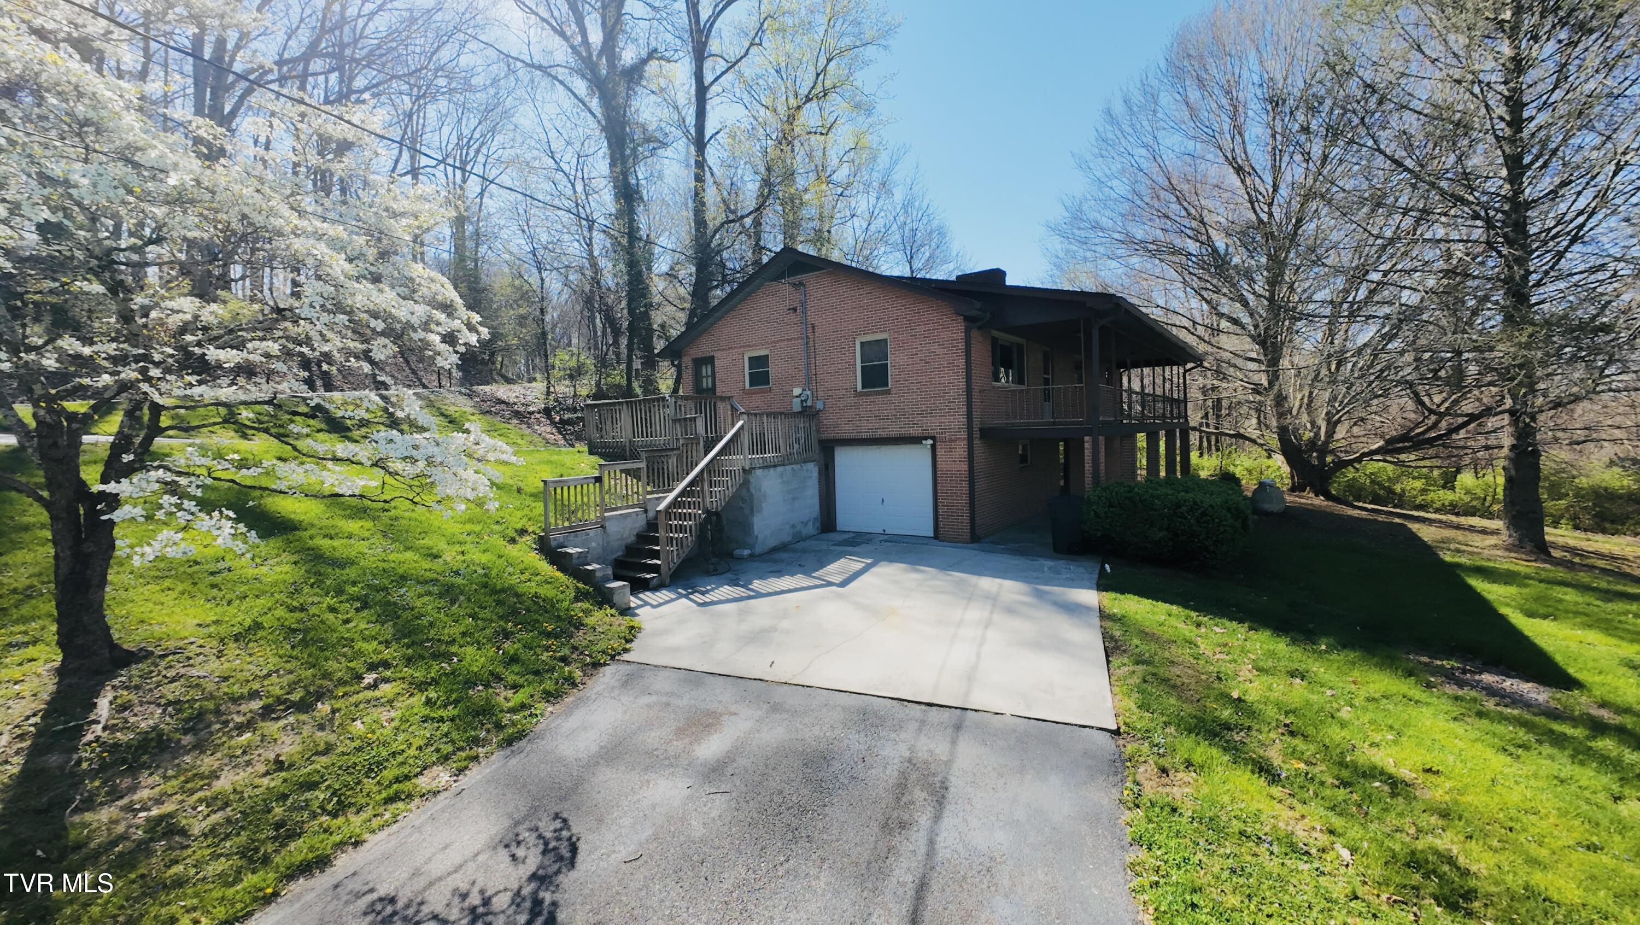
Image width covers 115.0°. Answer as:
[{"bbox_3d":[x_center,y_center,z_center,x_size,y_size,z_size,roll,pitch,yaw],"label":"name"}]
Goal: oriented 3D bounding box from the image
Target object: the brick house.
[{"bbox_3d":[4.758,-2.333,18.499,13.000,7.300,14.600,1,4,41],"label":"brick house"}]

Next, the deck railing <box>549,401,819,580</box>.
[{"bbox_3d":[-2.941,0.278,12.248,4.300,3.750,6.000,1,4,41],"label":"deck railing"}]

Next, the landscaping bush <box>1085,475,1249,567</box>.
[{"bbox_3d":[6.331,1.003,9.644,2.400,1.470,2.000,1,4,41],"label":"landscaping bush"}]

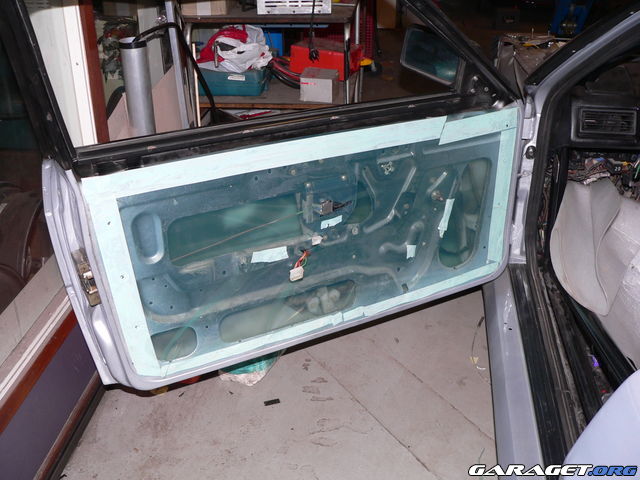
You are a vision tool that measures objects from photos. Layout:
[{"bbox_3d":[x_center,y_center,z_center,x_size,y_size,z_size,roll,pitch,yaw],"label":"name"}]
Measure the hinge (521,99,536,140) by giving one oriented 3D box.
[{"bbox_3d":[0.608,-0.351,1.940,0.037,0.113,0.045,1,21,12],"label":"hinge"}]

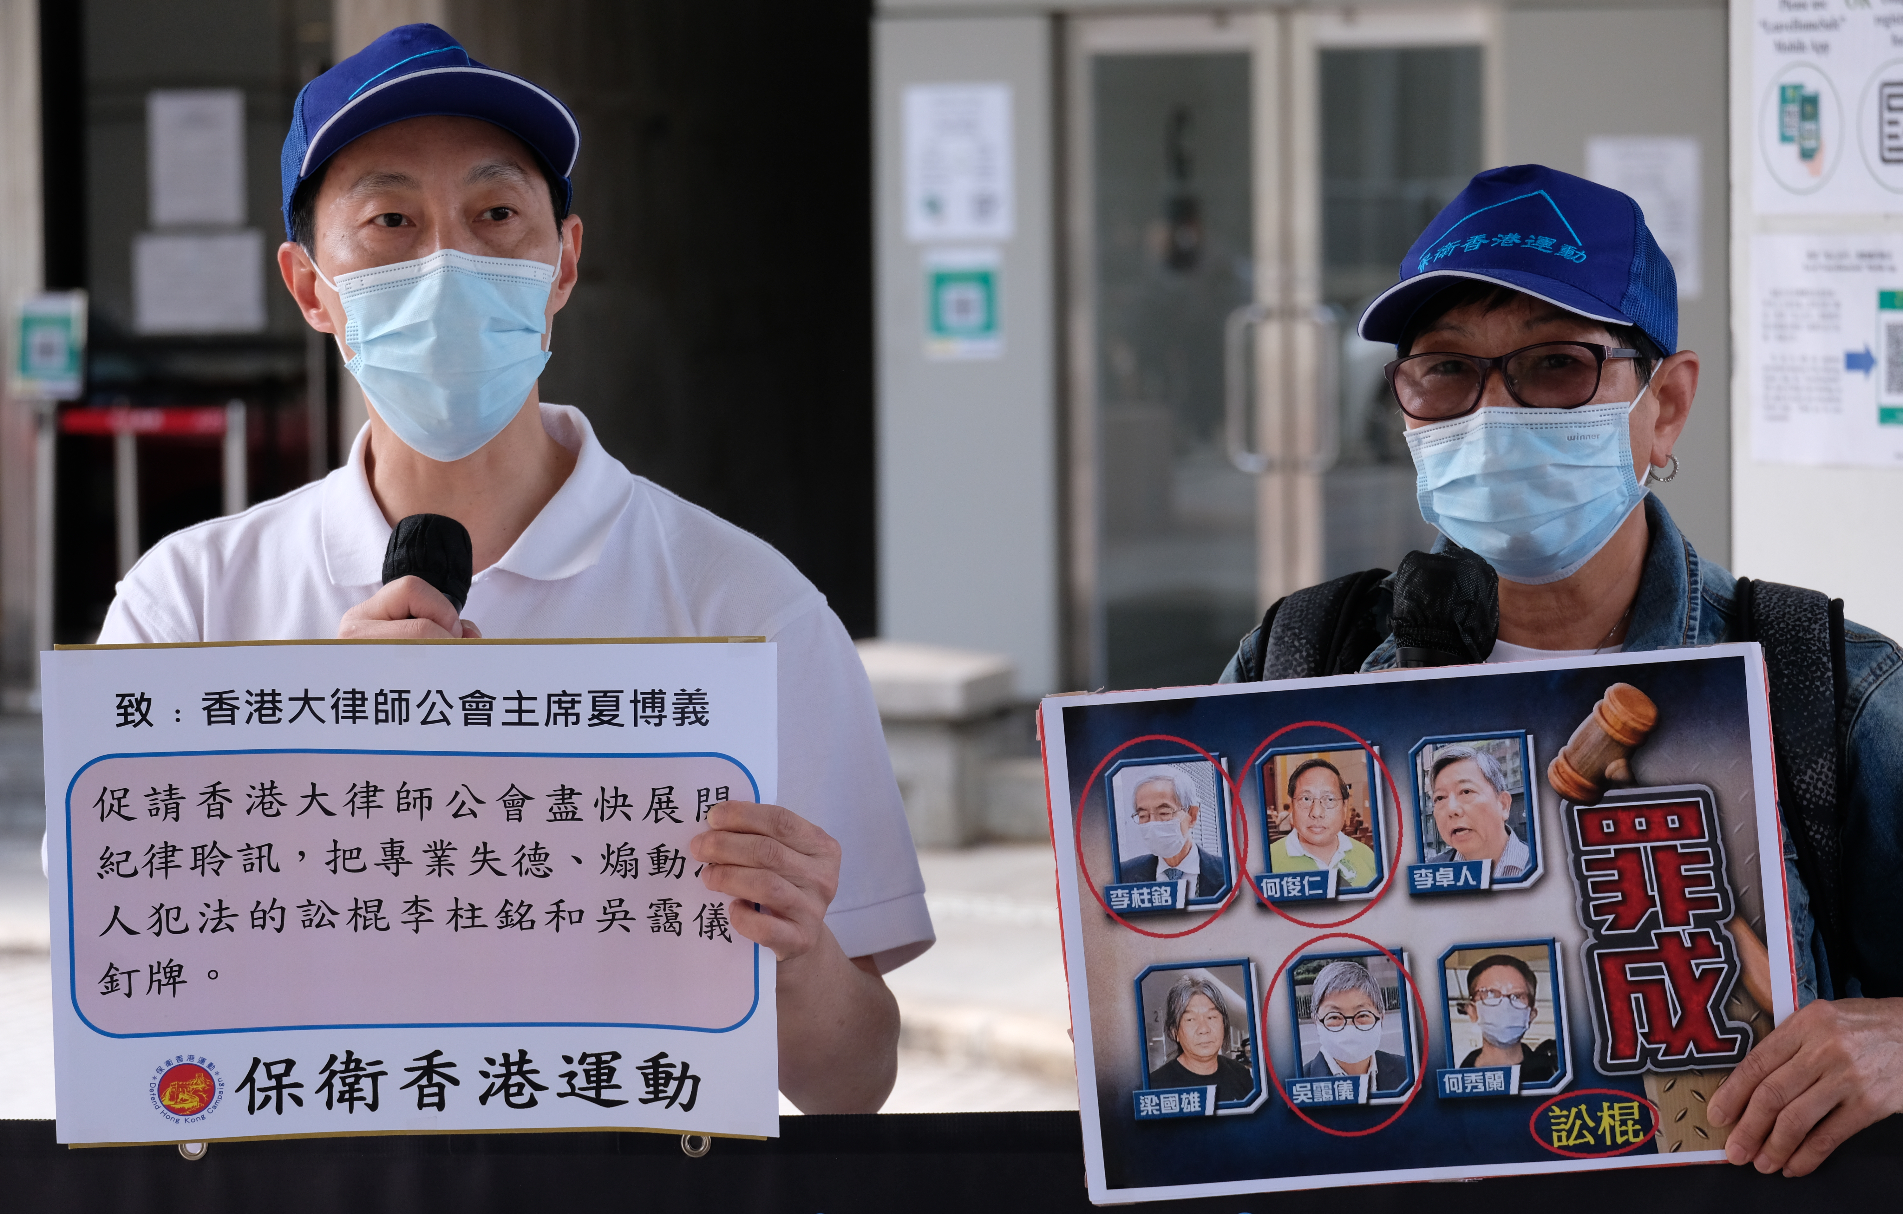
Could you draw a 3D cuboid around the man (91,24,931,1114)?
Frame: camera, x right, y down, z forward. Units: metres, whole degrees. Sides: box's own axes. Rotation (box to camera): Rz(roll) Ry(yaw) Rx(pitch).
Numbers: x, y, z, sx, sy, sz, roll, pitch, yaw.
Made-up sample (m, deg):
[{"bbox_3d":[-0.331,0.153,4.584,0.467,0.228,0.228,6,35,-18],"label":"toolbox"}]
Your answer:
[{"bbox_3d":[-0.275,0.519,4.066,0.540,1.740,0.400,-1,3,-5],"label":"man"}]

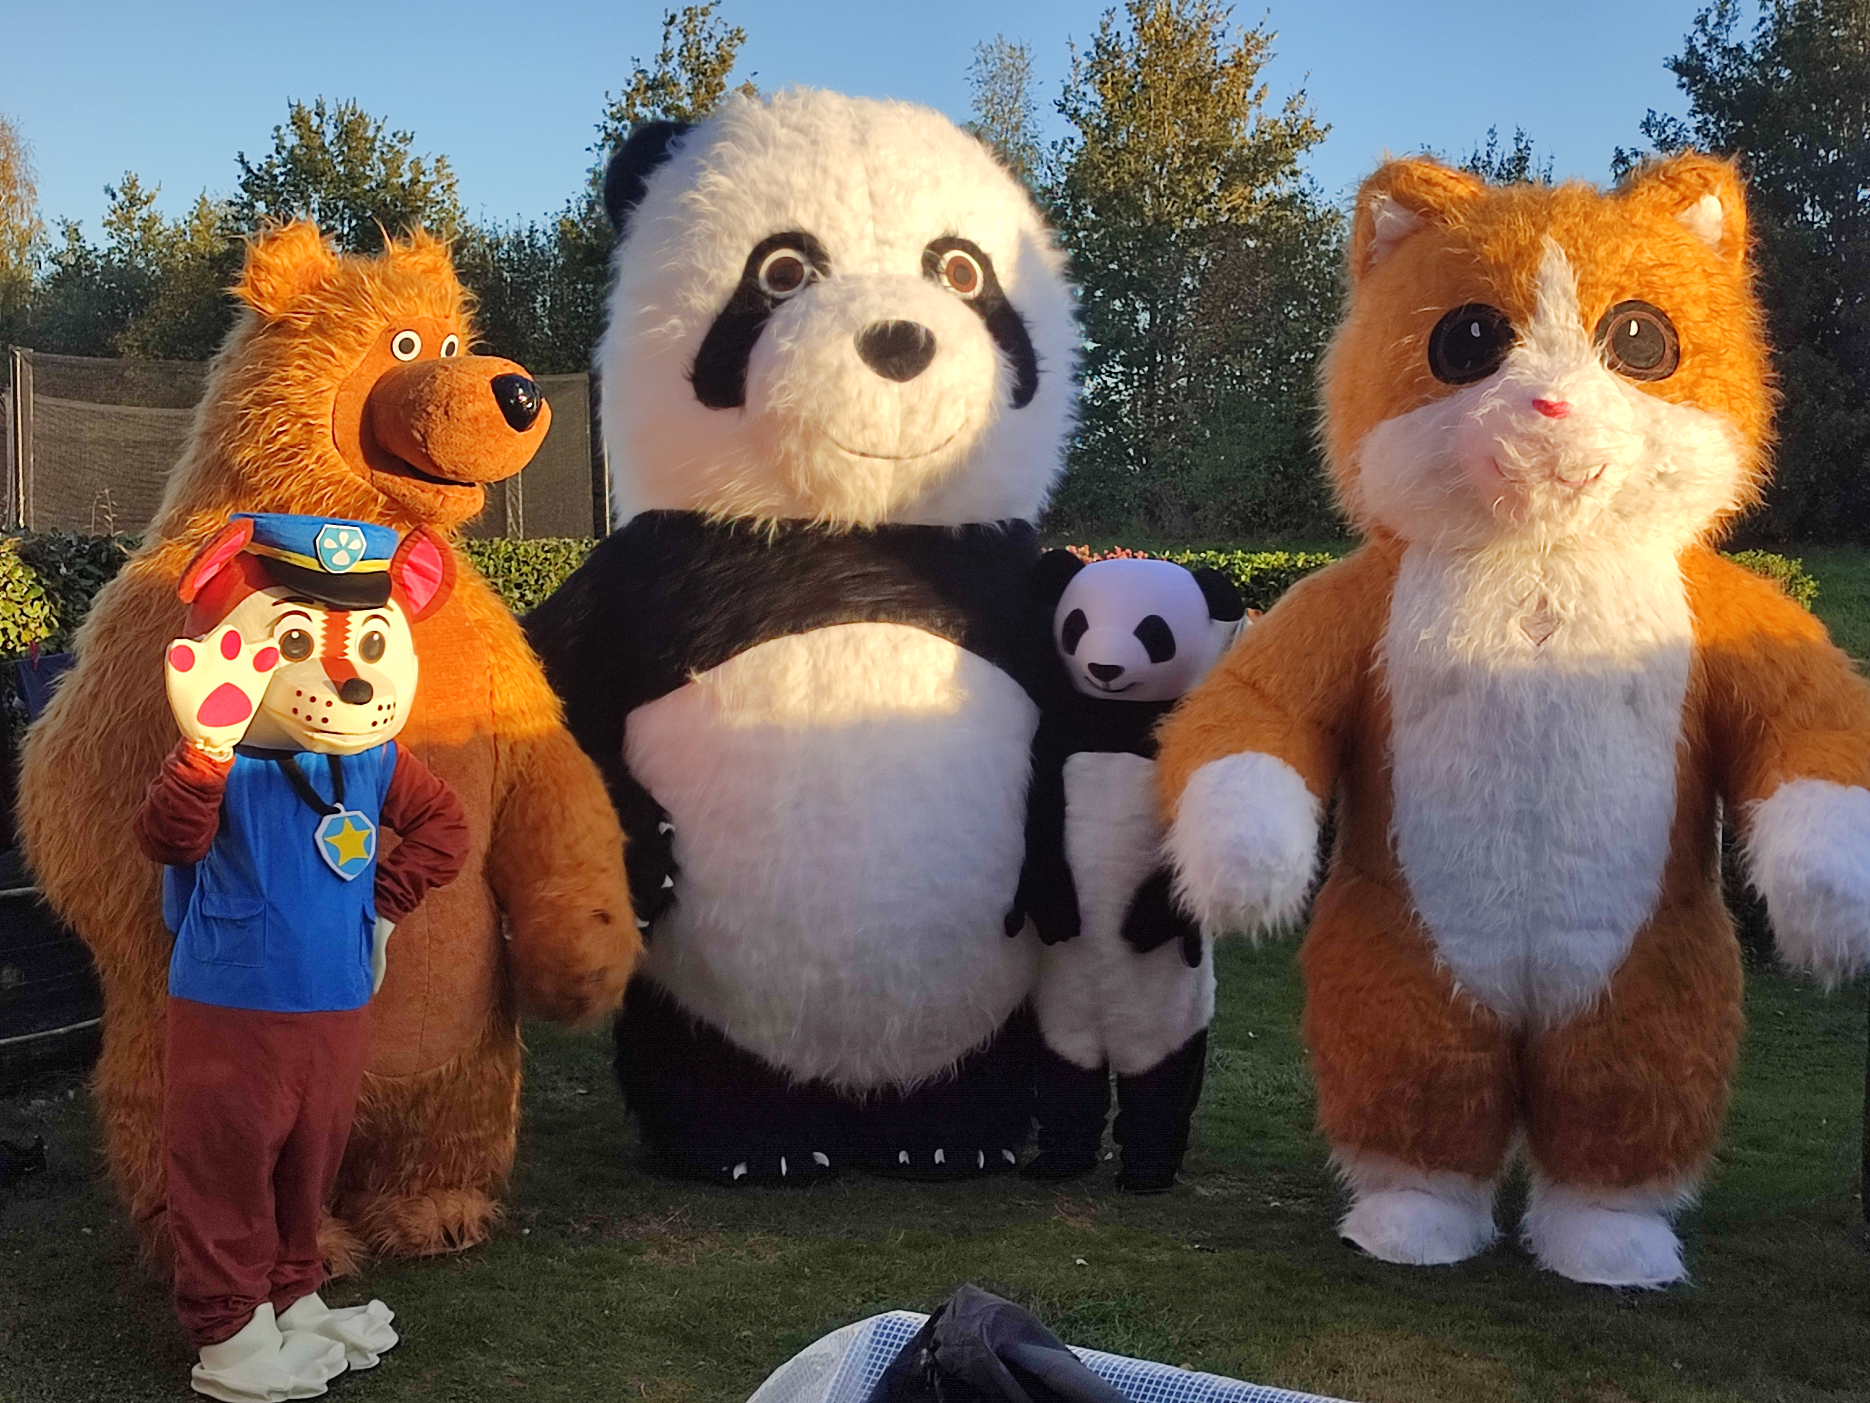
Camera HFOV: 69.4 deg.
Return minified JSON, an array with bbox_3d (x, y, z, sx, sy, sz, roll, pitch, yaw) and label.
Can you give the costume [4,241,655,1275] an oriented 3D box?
[{"bbox_3d":[-1.470,0.106,3.436,1.250,2.450,1.400,3,5,40],"label":"costume"}]

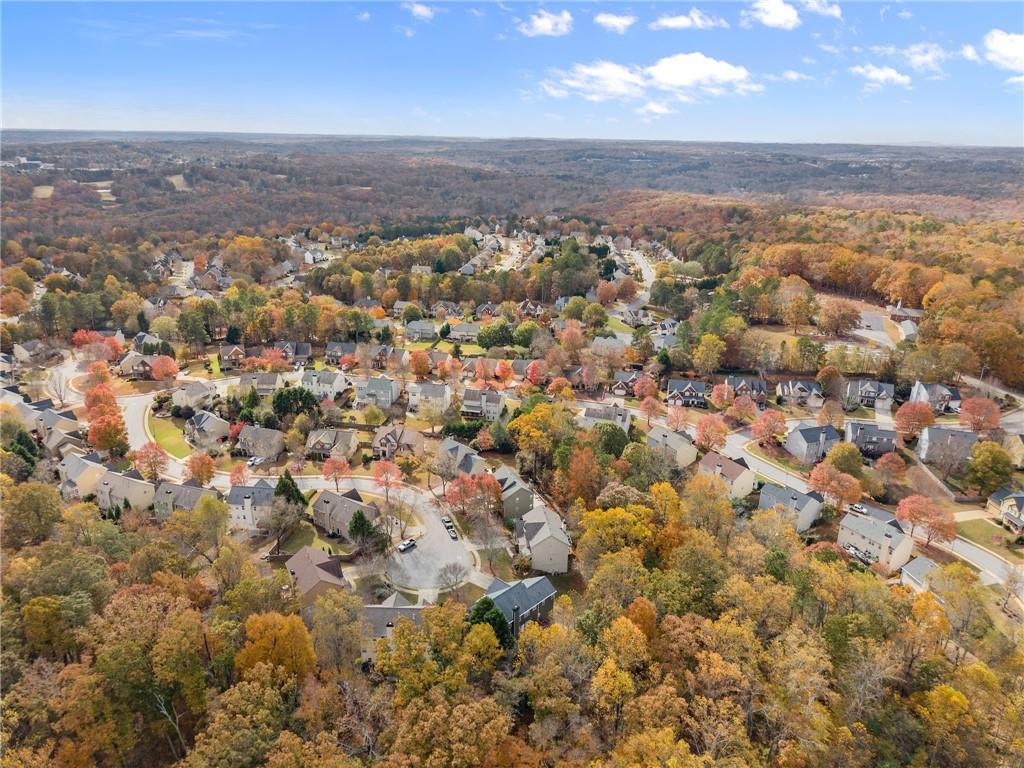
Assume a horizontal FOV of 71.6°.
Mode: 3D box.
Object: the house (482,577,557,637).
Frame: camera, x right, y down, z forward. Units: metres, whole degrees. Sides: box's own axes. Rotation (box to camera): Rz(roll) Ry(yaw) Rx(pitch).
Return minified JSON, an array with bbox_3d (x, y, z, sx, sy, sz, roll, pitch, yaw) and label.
[{"bbox_3d":[1.170,51.590,169.560,15.500,10.300,12.000,-17,26,-42],"label":"house"}]

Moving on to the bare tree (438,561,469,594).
[{"bbox_3d":[-14.430,49.390,177.580,7.800,8.600,7.600,1,19,0],"label":"bare tree"}]

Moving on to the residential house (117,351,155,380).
[{"bbox_3d":[-174.063,-8.717,333.587,15.500,10.000,11.500,-1,19,-6],"label":"residential house"}]

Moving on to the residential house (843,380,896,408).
[{"bbox_3d":[150.130,3.970,296.570,14.300,9.300,11.300,4,19,8],"label":"residential house"}]

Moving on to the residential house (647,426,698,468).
[{"bbox_3d":[59.070,22.410,262.580,10.800,10.300,15.300,-14,24,-36],"label":"residential house"}]

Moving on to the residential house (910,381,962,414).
[{"bbox_3d":[183.911,5.654,308.002,15.000,9.500,11.500,5,20,10],"label":"residential house"}]

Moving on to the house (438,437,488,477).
[{"bbox_3d":[-15.920,23.970,231.830,14.700,9.100,10.500,17,25,38],"label":"house"}]

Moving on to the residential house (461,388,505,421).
[{"bbox_3d":[-11.480,8.250,291.500,15.200,10.800,10.400,5,20,10],"label":"residential house"}]

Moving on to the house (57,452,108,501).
[{"bbox_3d":[-133.820,27.860,221.920,13.450,9.430,11.730,16,25,37],"label":"house"}]

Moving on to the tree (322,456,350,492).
[{"bbox_3d":[-57.330,29.930,231.930,8.700,11.600,8.700,1,19,0],"label":"tree"}]

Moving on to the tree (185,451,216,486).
[{"bbox_3d":[-97.300,26.700,222.500,8.900,11.400,8.900,-8,21,-24],"label":"tree"}]

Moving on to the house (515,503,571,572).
[{"bbox_3d":[7.910,40.720,187.440,13.200,10.470,15.330,-1,19,-6],"label":"house"}]

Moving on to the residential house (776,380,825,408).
[{"bbox_3d":[126.669,3.681,311.105,15.800,9.300,11.500,3,19,6],"label":"residential house"}]

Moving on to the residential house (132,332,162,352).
[{"bbox_3d":[-189.560,-20.950,372.730,14.000,9.670,11.300,15,24,34],"label":"residential house"}]

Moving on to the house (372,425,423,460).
[{"bbox_3d":[-41.520,19.960,257.880,15.500,10.000,12.000,3,19,5],"label":"house"}]

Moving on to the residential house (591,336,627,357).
[{"bbox_3d":[51.360,-20.140,377.700,16.500,9.300,10.500,4,20,9],"label":"residential house"}]

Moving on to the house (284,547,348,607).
[{"bbox_3d":[-45.740,45.830,167.800,11.000,9.200,14.600,-10,22,-28],"label":"house"}]

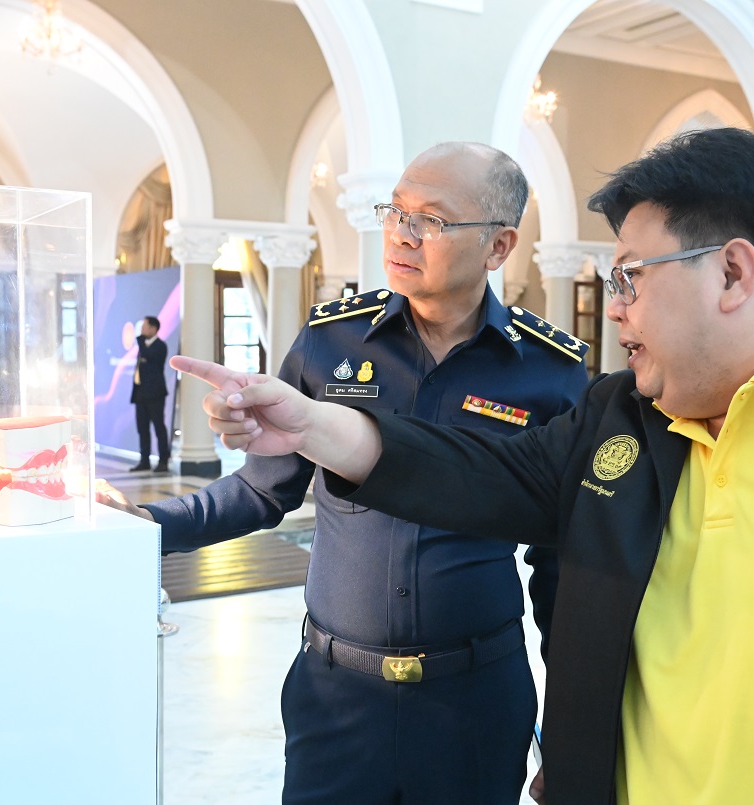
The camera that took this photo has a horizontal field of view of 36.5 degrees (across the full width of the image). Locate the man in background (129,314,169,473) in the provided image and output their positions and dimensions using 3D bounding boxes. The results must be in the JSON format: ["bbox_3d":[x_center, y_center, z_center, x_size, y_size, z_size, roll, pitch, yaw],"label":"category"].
[{"bbox_3d":[-2.540,-0.076,12.750,0.420,1.720,0.500,-1,3,-22],"label":"man in background"}]

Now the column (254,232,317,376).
[{"bbox_3d":[-1.026,-0.578,12.950,0.570,2.720,0.570,-1,3,-28],"label":"column"}]

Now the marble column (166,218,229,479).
[{"bbox_3d":[-1.949,-0.556,12.400,0.570,2.720,0.570,-1,3,-28],"label":"marble column"}]

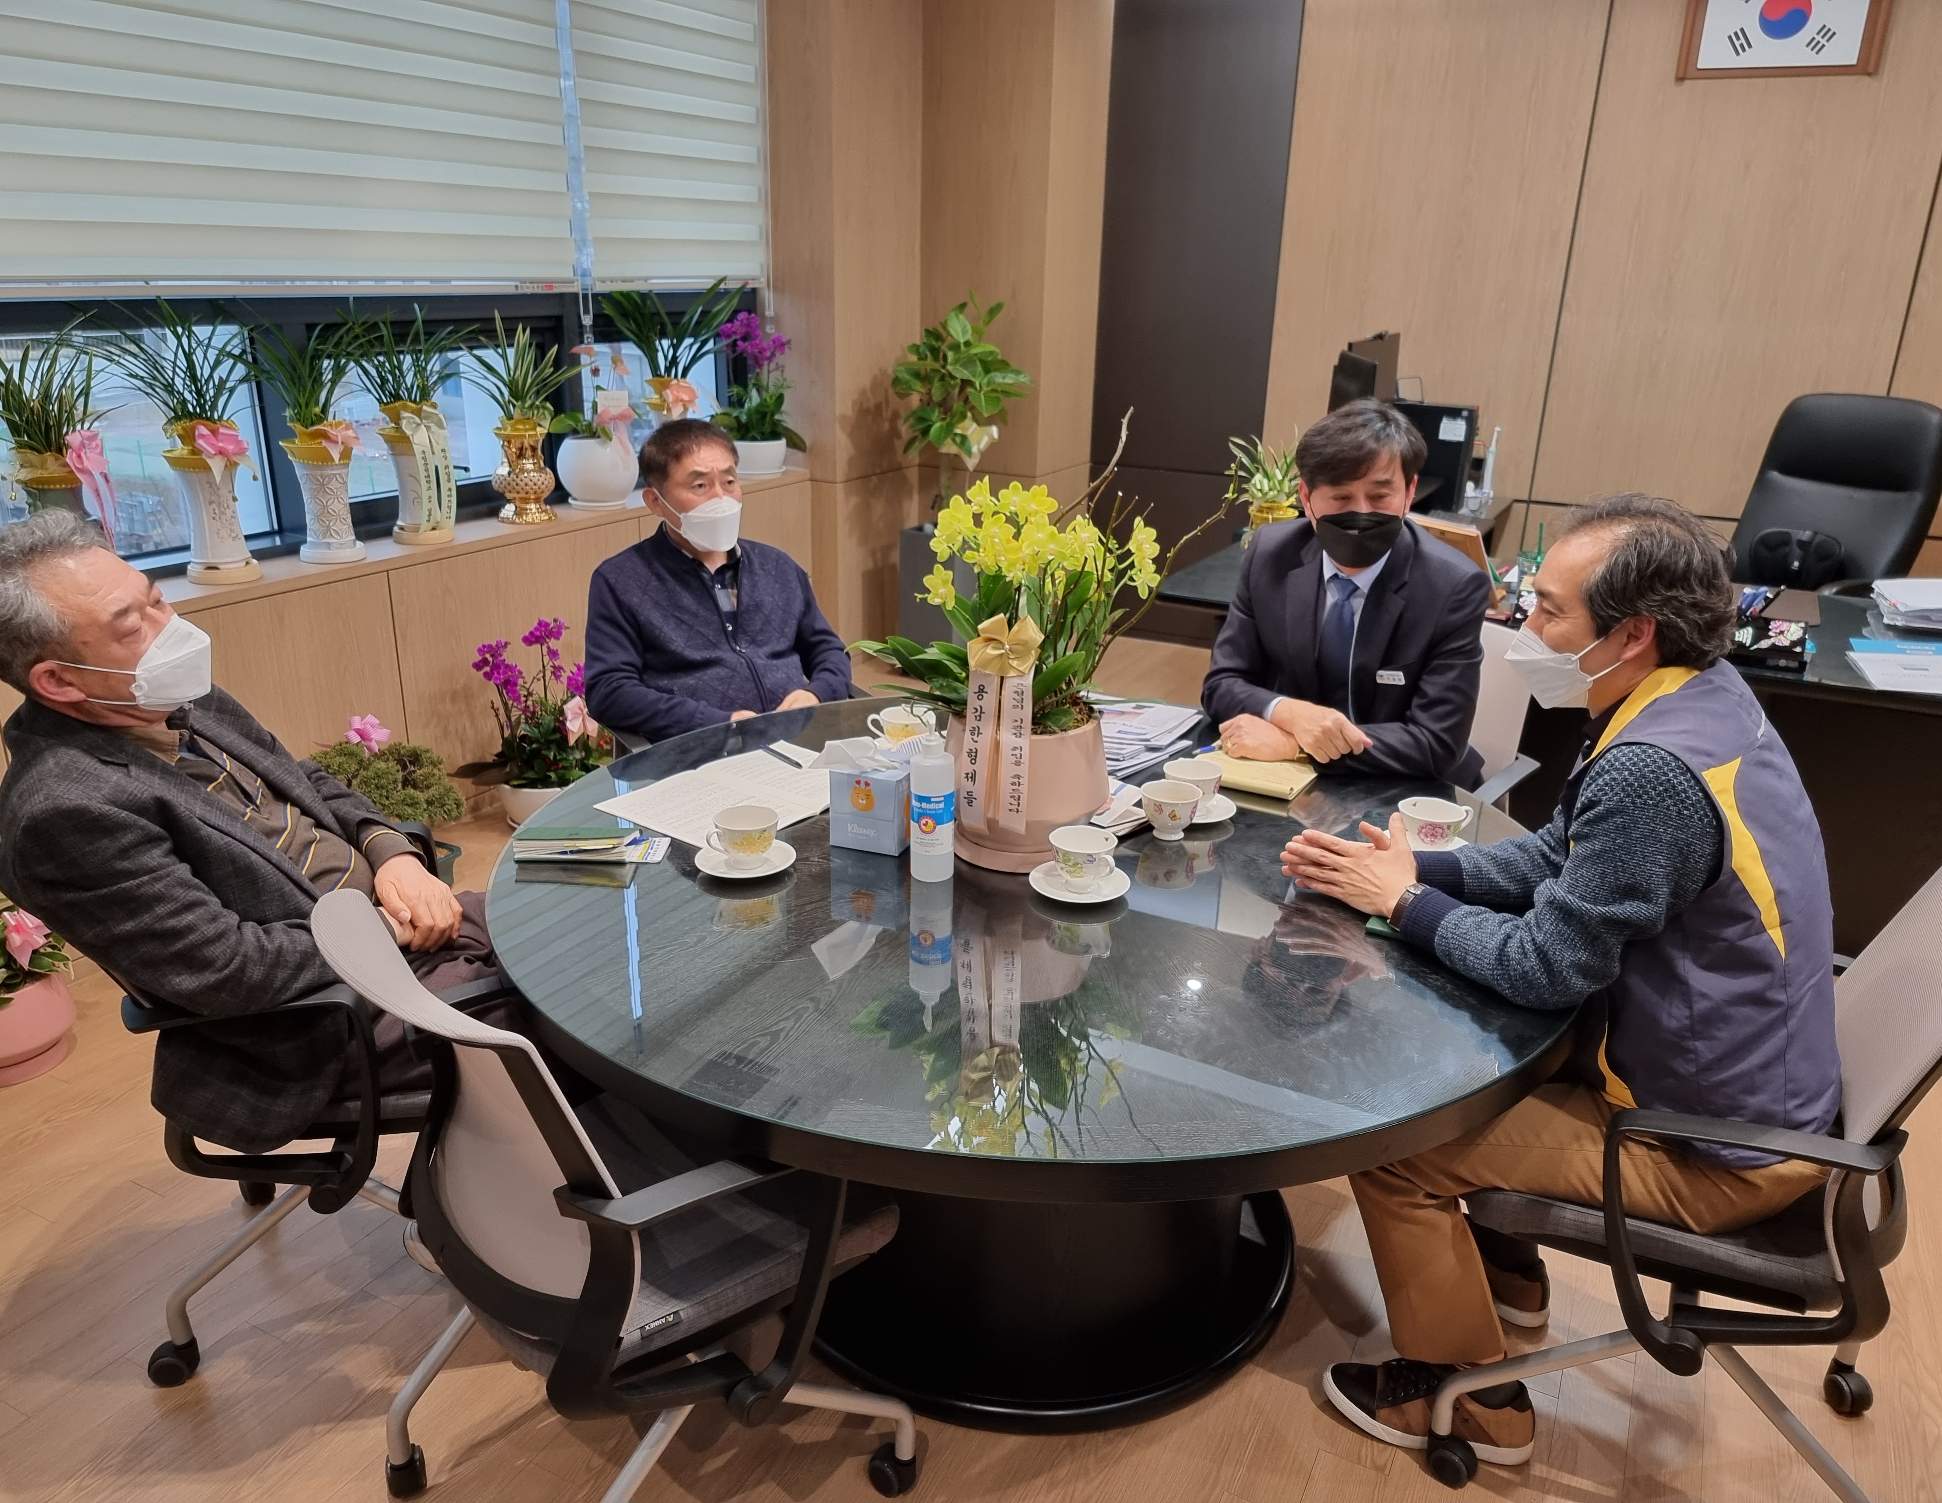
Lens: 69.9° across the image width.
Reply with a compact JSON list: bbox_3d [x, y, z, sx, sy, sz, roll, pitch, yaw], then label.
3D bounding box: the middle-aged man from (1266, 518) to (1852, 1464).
[{"bbox_3d":[0.804,0.318,1.931,0.720,1.330,0.540,8,21,20],"label":"middle-aged man"}]

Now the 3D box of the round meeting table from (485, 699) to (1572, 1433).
[{"bbox_3d":[0.093,0.485,2.299,1.635,0.718,1.635,1,19,0],"label":"round meeting table"}]

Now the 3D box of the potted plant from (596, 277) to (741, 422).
[{"bbox_3d":[-1.050,-1.255,4.826,0.440,0.665,0.480,11,21,26],"label":"potted plant"}]

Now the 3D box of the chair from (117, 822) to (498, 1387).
[{"bbox_3d":[-1.010,0.428,2.155,0.770,0.910,0.650,-3,20,-10],"label":"chair"}]

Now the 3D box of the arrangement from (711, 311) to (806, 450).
[{"bbox_3d":[-0.826,-1.409,5.254,0.340,0.510,0.370,1,19,0],"label":"arrangement"}]

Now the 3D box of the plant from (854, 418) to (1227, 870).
[{"bbox_3d":[0.093,-0.164,2.071,0.530,0.657,0.430,5,20,11],"label":"plant"}]

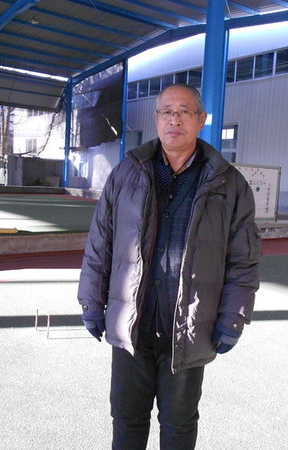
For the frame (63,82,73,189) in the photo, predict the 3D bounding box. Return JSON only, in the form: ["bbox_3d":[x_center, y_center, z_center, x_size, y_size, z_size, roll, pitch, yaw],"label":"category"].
[{"bbox_3d":[-4.877,-5.803,28.924,0.250,6.680,0.300,-2,8,-37],"label":"frame"}]

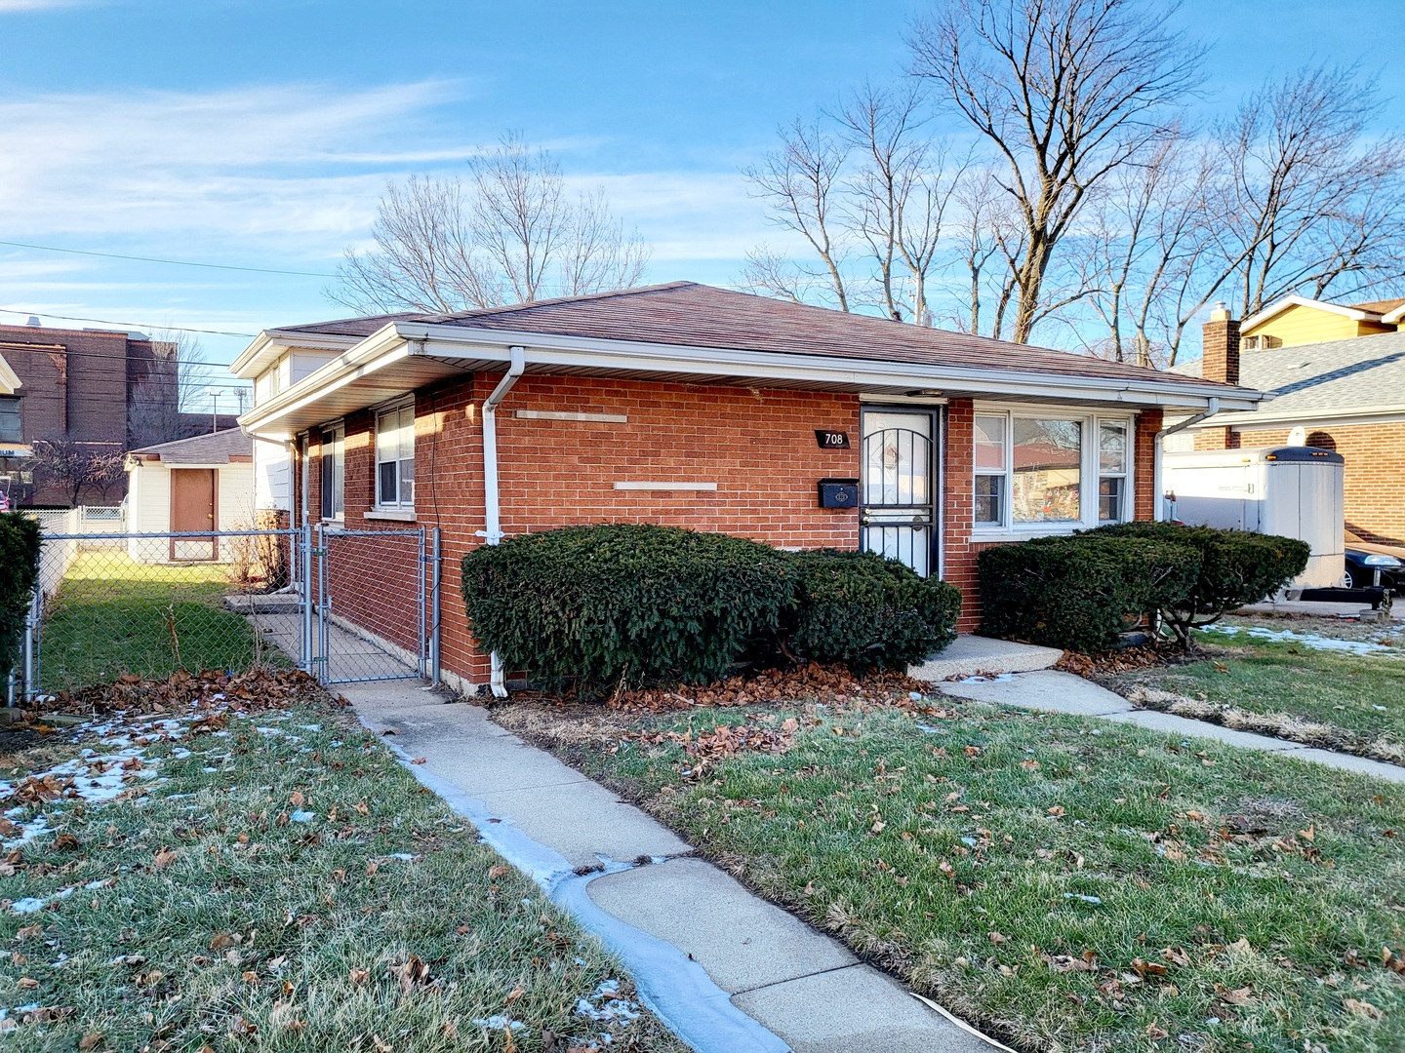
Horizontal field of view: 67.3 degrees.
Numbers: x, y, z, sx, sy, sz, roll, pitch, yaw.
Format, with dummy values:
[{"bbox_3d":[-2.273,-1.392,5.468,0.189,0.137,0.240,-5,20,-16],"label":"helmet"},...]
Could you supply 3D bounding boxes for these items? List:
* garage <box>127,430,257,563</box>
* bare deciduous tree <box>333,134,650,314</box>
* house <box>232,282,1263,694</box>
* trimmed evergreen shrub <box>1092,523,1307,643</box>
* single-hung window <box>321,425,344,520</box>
[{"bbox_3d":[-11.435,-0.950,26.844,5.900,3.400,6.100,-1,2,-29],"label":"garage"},{"bbox_3d":[-7.004,-6.207,34.828,10.300,13.680,10.000,0,2,0],"label":"bare deciduous tree"},{"bbox_3d":[-1.440,-1.269,15.108,9.100,4.700,14.200,-1,2,-29],"label":"house"},{"bbox_3d":[4.813,0.650,10.268,2.100,1.180,1.900,-1,2,-29],"label":"trimmed evergreen shrub"},{"bbox_3d":[-4.546,-0.666,13.115,0.100,1.180,1.650,-1,2,-29],"label":"single-hung window"}]

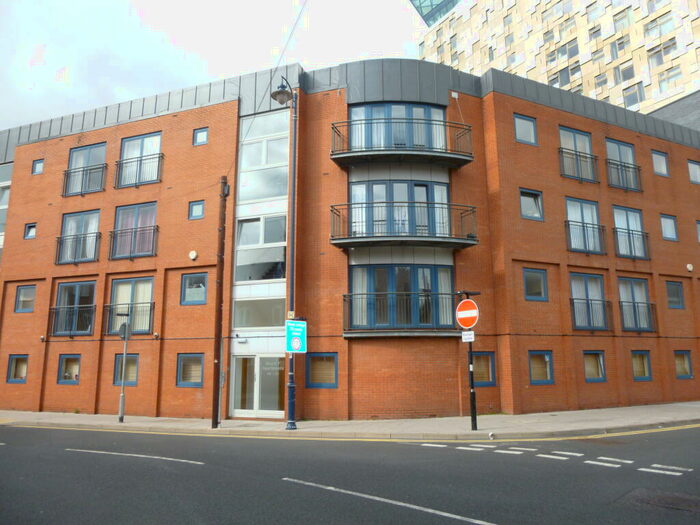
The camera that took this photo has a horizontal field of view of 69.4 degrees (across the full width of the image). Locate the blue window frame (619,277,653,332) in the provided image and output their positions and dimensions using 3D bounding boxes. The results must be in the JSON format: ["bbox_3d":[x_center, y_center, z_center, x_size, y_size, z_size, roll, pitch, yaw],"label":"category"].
[{"bbox_3d":[11.182,1.664,19.834,1.805,2.074,0.110,5,-11,-26],"label":"blue window frame"}]

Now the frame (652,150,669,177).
[{"bbox_3d":[13.284,-4.191,21.539,1.046,1.031,0.100,4,-11,-25],"label":"frame"}]

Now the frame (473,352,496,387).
[{"bbox_3d":[4.297,3.462,16.359,1.036,1.091,0.120,5,-12,-25],"label":"frame"}]

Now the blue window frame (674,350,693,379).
[{"bbox_3d":[13.365,4.108,20.222,1.035,1.078,0.100,4,-11,-25],"label":"blue window frame"}]

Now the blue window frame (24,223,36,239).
[{"bbox_3d":[-13.275,-1.289,21.087,0.639,0.658,0.120,-4,-11,20],"label":"blue window frame"}]

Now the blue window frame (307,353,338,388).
[{"bbox_3d":[-0.879,3.423,16.022,1.116,1.106,0.120,-4,-11,20],"label":"blue window frame"}]

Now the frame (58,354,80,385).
[{"bbox_3d":[-10.649,4.070,19.230,1.071,1.106,0.120,-4,-11,20],"label":"frame"}]

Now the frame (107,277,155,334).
[{"bbox_3d":[-8.047,1.603,18.680,1.961,2.058,0.120,-4,-11,20],"label":"frame"}]

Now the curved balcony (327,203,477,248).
[{"bbox_3d":[1.776,-1.175,16.446,4.791,1.263,1.324,0,-10,-3],"label":"curved balcony"}]

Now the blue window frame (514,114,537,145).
[{"bbox_3d":[6.387,-4.792,18.344,1.067,1.080,0.120,5,-11,-26],"label":"blue window frame"}]

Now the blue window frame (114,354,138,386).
[{"bbox_3d":[-8.163,3.948,18.553,1.108,1.121,0.110,-4,-11,20],"label":"blue window frame"}]

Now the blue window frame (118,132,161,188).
[{"bbox_3d":[-8.236,-4.022,19.968,2.056,2.048,0.110,-4,-11,20],"label":"blue window frame"}]

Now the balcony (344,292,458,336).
[{"bbox_3d":[1.728,1.679,15.874,3.830,1.277,1.156,0,-10,-3],"label":"balcony"}]

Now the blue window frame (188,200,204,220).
[{"bbox_3d":[-5.591,-1.891,18.581,0.660,0.665,0.110,-4,-11,20],"label":"blue window frame"}]

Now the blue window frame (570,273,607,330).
[{"bbox_3d":[8.701,1.450,18.449,1.751,2.058,0.120,5,-11,-26],"label":"blue window frame"}]

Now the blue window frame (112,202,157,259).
[{"bbox_3d":[-8.246,-1.204,19.481,2.041,2.066,0.110,-4,-11,20],"label":"blue window frame"}]

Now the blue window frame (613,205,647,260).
[{"bbox_3d":[11.244,-1.179,20.378,1.830,2.066,0.110,5,-11,-26],"label":"blue window frame"}]

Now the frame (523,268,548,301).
[{"bbox_3d":[6.415,0.782,17.401,1.073,1.075,0.100,4,-11,-25],"label":"frame"}]

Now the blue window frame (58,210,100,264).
[{"bbox_3d":[-10.710,-1.015,20.021,1.942,2.061,0.120,-4,-11,20],"label":"blue window frame"}]

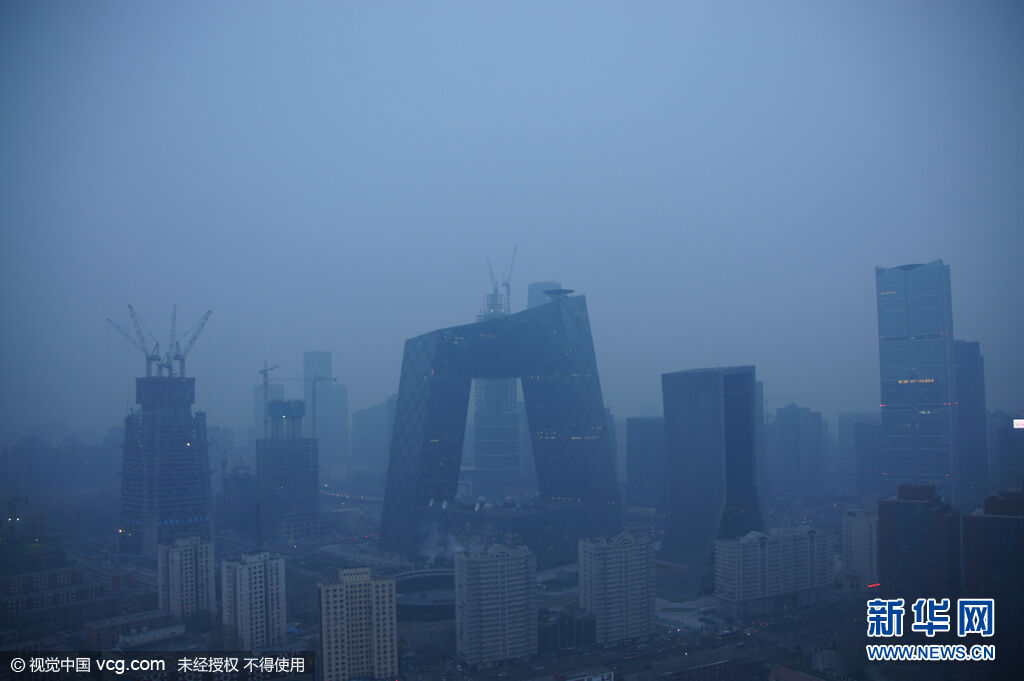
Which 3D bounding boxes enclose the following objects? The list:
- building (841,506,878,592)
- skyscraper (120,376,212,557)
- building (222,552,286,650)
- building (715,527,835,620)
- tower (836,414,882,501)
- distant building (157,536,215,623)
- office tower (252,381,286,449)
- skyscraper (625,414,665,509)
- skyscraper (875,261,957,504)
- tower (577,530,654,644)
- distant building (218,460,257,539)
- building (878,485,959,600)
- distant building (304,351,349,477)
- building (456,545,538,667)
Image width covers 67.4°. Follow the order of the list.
[{"bbox_3d":[246.490,147.470,541.310,19.000,56.000,17.000,1,-5,-26],"label":"building"},{"bbox_3d":[-337.080,120.170,751.620,72.000,167.000,72.000,-5,-6,42],"label":"skyscraper"},{"bbox_3d":[-149.220,150.590,449.400,26.000,51.000,25.000,3,-6,-44],"label":"building"},{"bbox_3d":[175.110,151.300,514.690,86.000,47.000,20.000,1,-5,-26],"label":"building"},{"bbox_3d":[460.470,152.110,1019.520,36.000,114.000,52.000,-5,-6,42],"label":"tower"},{"bbox_3d":[-216.360,158.340,510.090,36.000,49.000,27.000,0,-4,-25],"label":"distant building"},{"bbox_3d":[-489.500,176.950,1547.370,45.000,186.000,45.000,-5,-6,42],"label":"office tower"},{"bbox_3d":[166.860,152.710,959.560,44.000,115.000,32.000,-5,-6,42],"label":"skyscraper"},{"bbox_3d":[410.790,55.680,777.410,60.000,265.000,48.000,-3,-4,26],"label":"skyscraper"},{"bbox_3d":[60.980,144.220,450.650,39.500,55.500,19.500,1,-5,-26],"label":"tower"},{"bbox_3d":[-306.450,175.070,859.850,38.000,77.000,36.000,0,-4,-25],"label":"distant building"},{"bbox_3d":[235.320,125.070,443.150,34.000,82.000,28.000,-2,-3,12],"label":"building"},{"bbox_3d":[-375.730,143.770,1549.830,54.000,248.000,74.000,-5,-6,42],"label":"distant building"},{"bbox_3d":[-9.150,143.490,424.530,40.000,57.000,19.000,0,-4,-25],"label":"building"}]

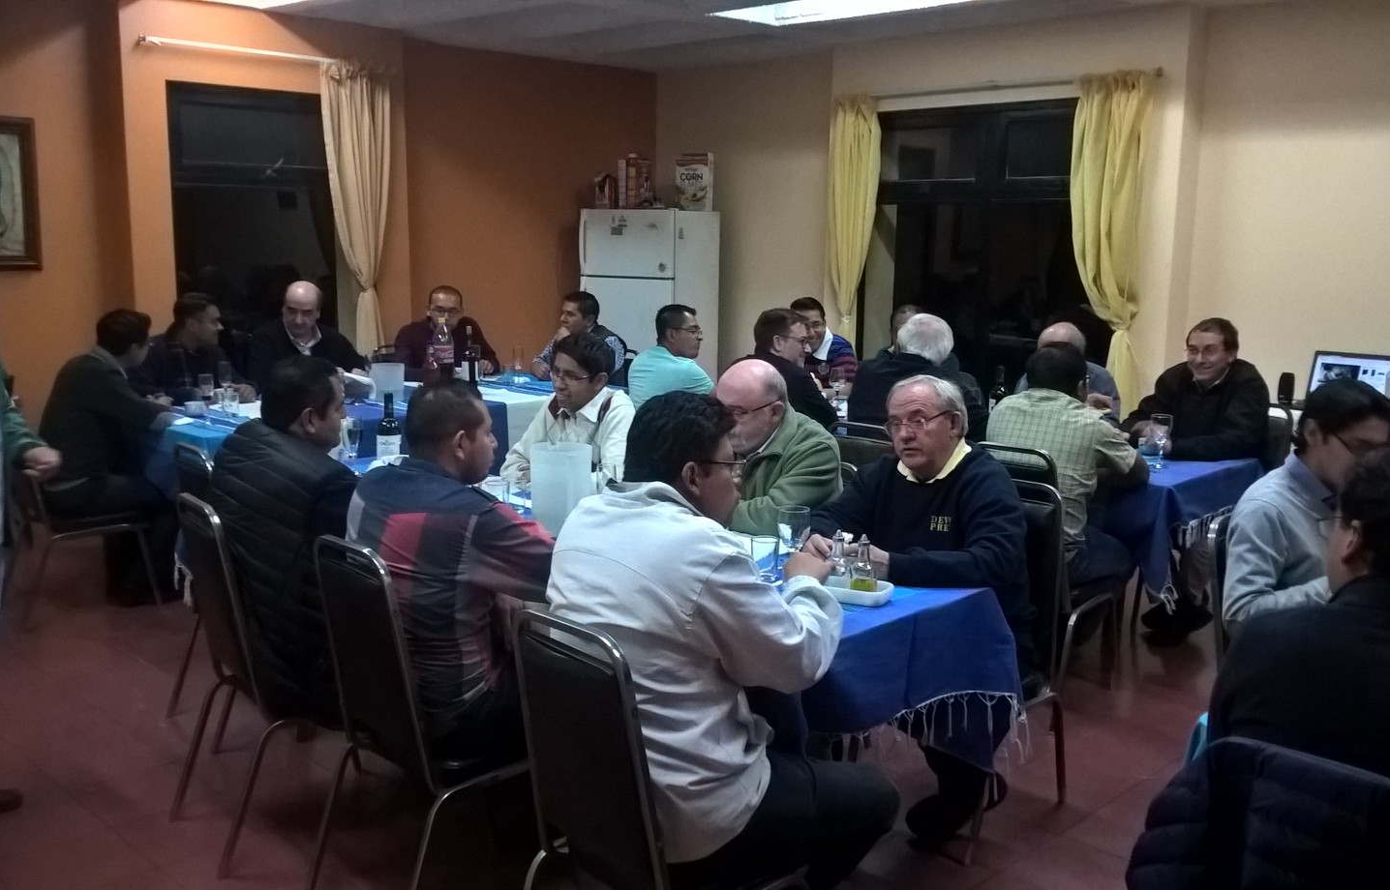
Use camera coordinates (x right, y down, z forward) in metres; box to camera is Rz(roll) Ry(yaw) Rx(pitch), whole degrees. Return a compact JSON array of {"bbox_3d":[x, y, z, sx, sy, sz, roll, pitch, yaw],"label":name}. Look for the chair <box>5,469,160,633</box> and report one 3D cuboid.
[{"bbox_3d":[-2.551,0.243,5.318,0.550,0.880,0.450,-8,12,-44],"label":"chair"}]

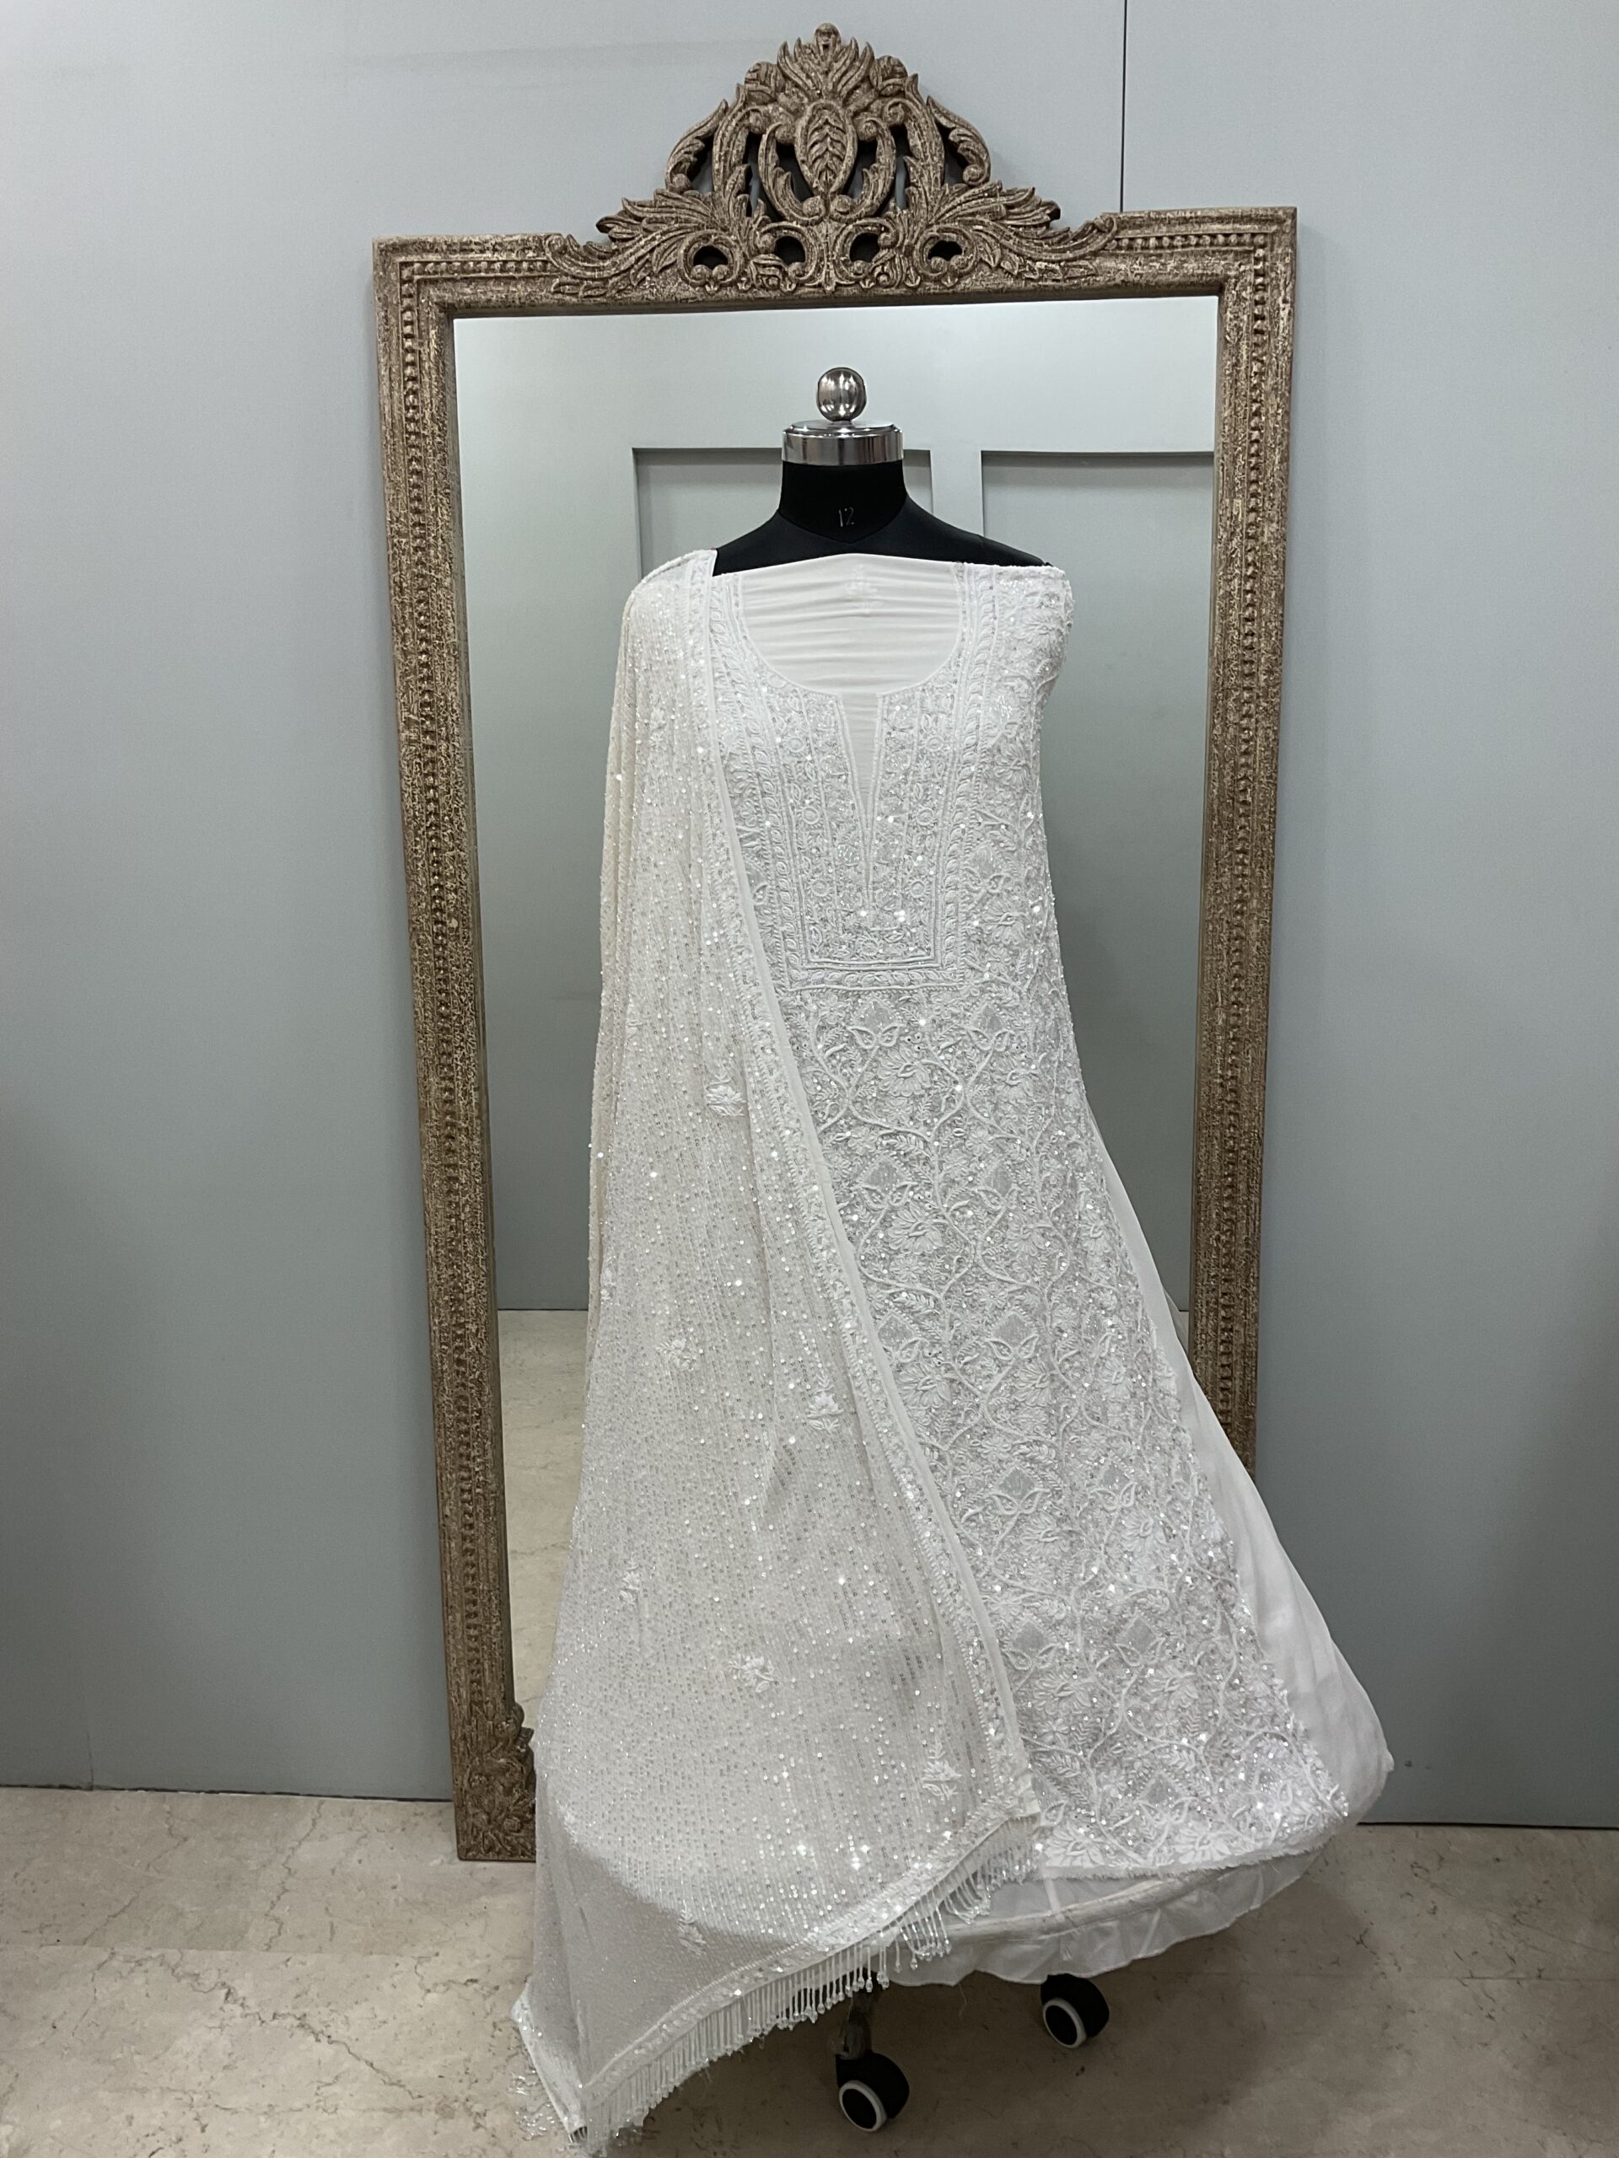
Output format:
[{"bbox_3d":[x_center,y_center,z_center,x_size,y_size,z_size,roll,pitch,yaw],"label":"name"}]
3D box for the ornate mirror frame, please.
[{"bbox_3d":[0.031,-0.055,1.950,0.915,1.978,0.055,0,10,4],"label":"ornate mirror frame"}]

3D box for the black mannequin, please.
[{"bbox_3d":[0.038,-0.184,1.665,0.390,0.740,0.240,-1,12,-3],"label":"black mannequin"}]

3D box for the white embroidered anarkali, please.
[{"bbox_3d":[0.140,0.253,1.718,0.890,1.470,0.400,-1,12,-3],"label":"white embroidered anarkali"}]

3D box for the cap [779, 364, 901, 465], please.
[{"bbox_3d":[0.030,-0.575,1.582,0.106,0.090,0.106,-1,12,0],"label":"cap"}]

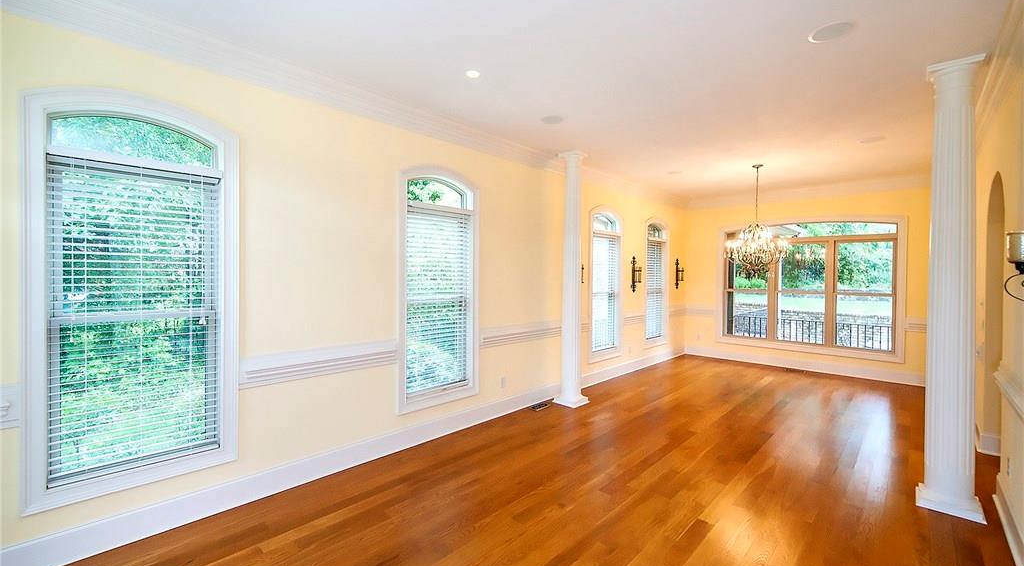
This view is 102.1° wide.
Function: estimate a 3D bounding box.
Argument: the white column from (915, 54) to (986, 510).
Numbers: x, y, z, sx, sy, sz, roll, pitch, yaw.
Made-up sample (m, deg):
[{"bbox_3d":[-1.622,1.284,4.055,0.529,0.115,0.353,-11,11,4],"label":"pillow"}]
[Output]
[{"bbox_3d":[2.991,0.030,2.788,0.322,2.962,0.322,2,2,44],"label":"white column"}]

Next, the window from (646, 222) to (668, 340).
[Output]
[{"bbox_3d":[2.522,-0.010,7.212,0.112,2.179,0.905,2,2,44],"label":"window"}]

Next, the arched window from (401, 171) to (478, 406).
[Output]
[{"bbox_3d":[-0.674,0.039,3.908,0.112,2.179,0.905,2,2,44],"label":"arched window"}]

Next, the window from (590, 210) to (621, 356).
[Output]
[{"bbox_3d":[1.385,0.007,6.037,0.112,2.179,0.905,2,2,44],"label":"window"}]

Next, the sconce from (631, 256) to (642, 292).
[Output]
[{"bbox_3d":[1.976,-0.132,6.509,0.129,0.564,0.171,2,2,44],"label":"sconce"}]

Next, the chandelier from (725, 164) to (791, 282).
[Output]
[{"bbox_3d":[3.167,-0.782,5.358,0.713,1.451,0.713,2,2,44],"label":"chandelier"}]

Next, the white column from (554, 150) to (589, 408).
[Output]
[{"bbox_3d":[0.727,-0.037,4.974,0.322,2.962,0.324,2,2,44],"label":"white column"}]

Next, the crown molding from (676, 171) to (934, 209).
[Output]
[{"bbox_3d":[4.647,-1.441,6.735,3.597,0.171,0.136,2,2,44],"label":"crown molding"}]

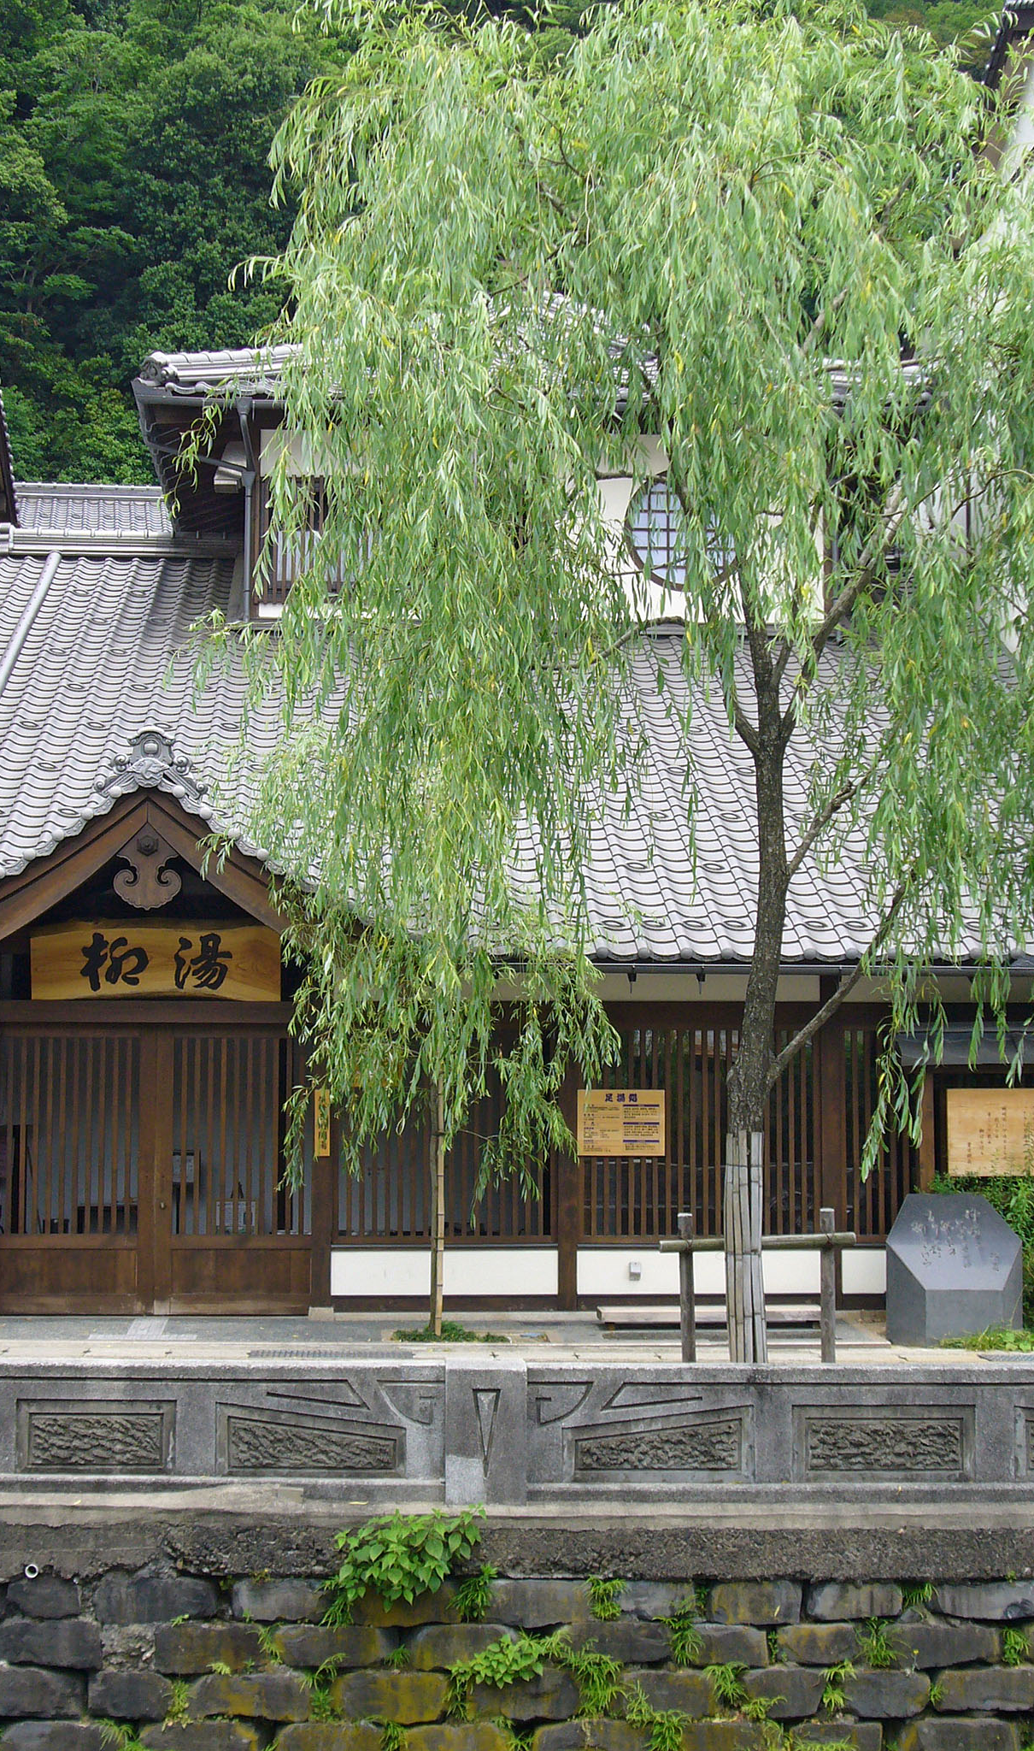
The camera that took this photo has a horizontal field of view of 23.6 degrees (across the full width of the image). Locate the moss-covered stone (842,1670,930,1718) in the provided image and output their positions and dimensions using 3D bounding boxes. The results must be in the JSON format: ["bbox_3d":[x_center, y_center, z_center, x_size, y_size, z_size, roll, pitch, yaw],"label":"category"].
[{"bbox_3d":[1.476,3.297,10.081,0.357,0.193,0.280,0,-5,0],"label":"moss-covered stone"}]

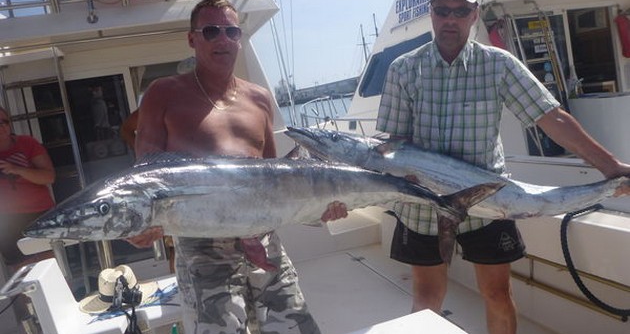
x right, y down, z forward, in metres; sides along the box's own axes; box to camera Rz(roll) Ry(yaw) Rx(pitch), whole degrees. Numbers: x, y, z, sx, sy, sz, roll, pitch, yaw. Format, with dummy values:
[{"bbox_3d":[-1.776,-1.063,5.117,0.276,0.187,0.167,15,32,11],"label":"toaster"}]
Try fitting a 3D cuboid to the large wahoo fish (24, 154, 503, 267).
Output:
[{"bbox_3d":[-0.080,0.108,1.560,1.480,0.360,0.180,-4,7,-15],"label":"large wahoo fish"}]

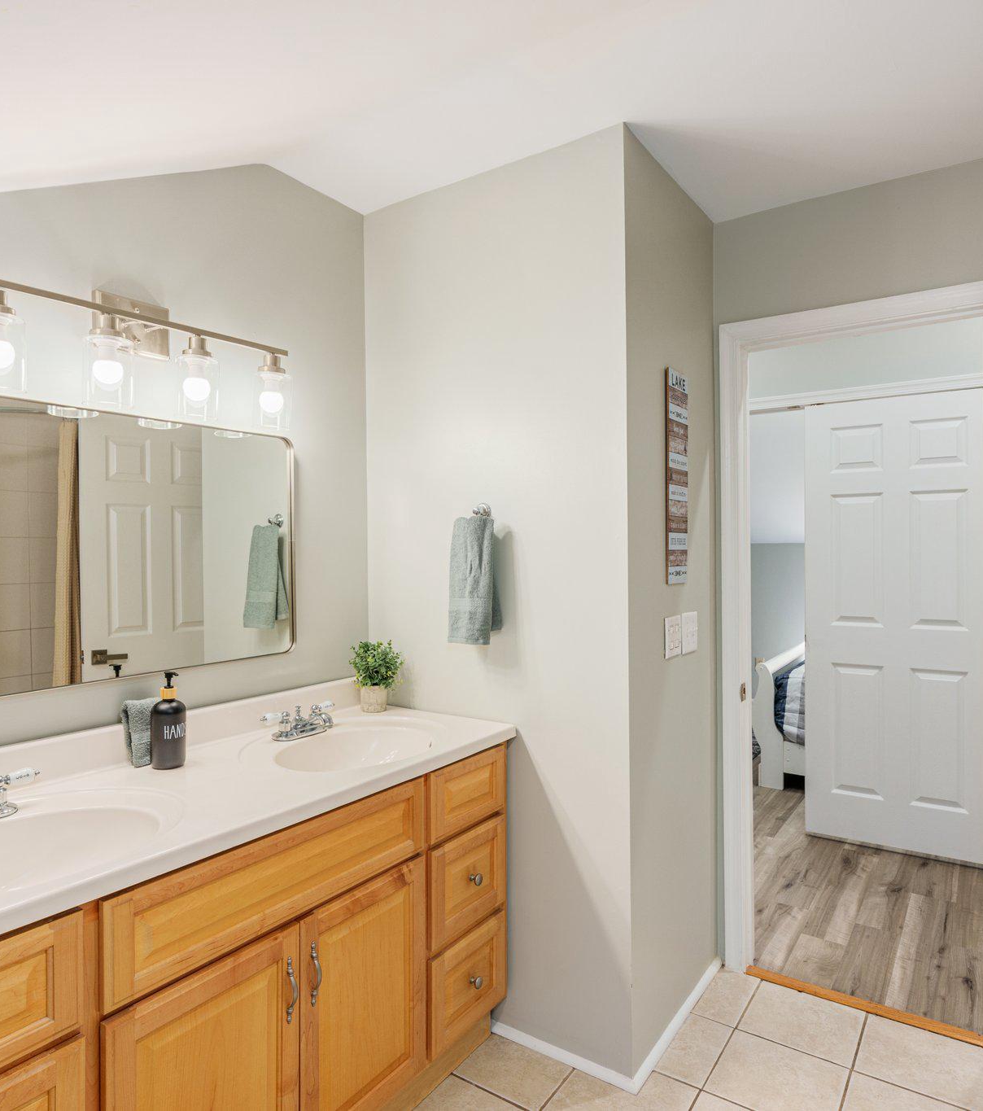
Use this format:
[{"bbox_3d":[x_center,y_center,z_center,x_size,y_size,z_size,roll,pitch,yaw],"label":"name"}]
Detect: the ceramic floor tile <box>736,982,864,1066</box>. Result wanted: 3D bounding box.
[{"bbox_3d":[0.913,1.366,2.167,0.300,0.010,0.290,0,0,34],"label":"ceramic floor tile"}]

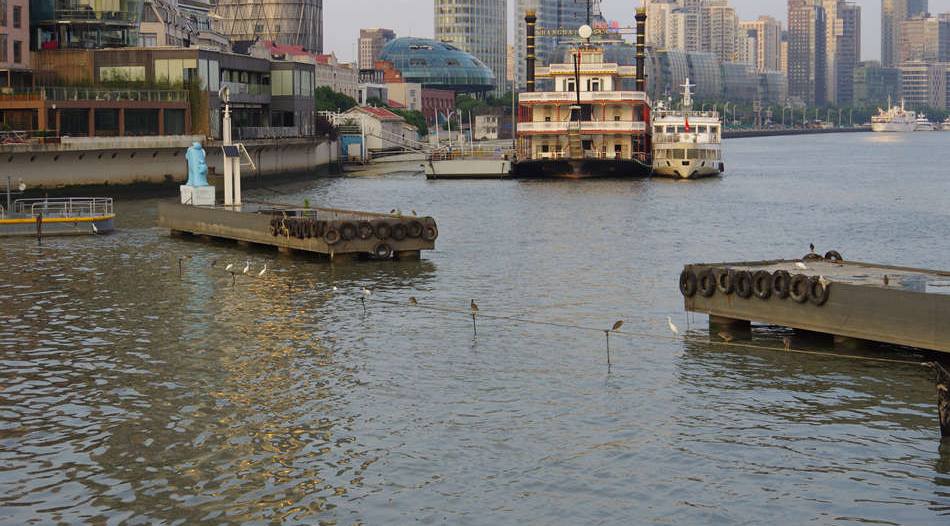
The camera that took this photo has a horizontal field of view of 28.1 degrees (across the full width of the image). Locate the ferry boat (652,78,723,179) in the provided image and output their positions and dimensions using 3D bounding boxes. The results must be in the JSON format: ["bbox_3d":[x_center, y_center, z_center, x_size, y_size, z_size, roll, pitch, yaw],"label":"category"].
[{"bbox_3d":[28.693,-18.258,256.239,8.700,12.900,36.000,0,4,6],"label":"ferry boat"}]

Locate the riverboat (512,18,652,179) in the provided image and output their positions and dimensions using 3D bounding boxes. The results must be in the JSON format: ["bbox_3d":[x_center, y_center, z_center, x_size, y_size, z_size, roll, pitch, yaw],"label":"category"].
[{"bbox_3d":[16.385,-23.119,267.846,17.300,20.800,62.000,0,4,6],"label":"riverboat"}]

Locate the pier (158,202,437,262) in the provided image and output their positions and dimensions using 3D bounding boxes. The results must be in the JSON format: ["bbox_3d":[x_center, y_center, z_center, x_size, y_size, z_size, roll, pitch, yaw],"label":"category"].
[{"bbox_3d":[-10.912,-2.057,107.943,6.100,2.000,27.500,-2,5,-27],"label":"pier"}]

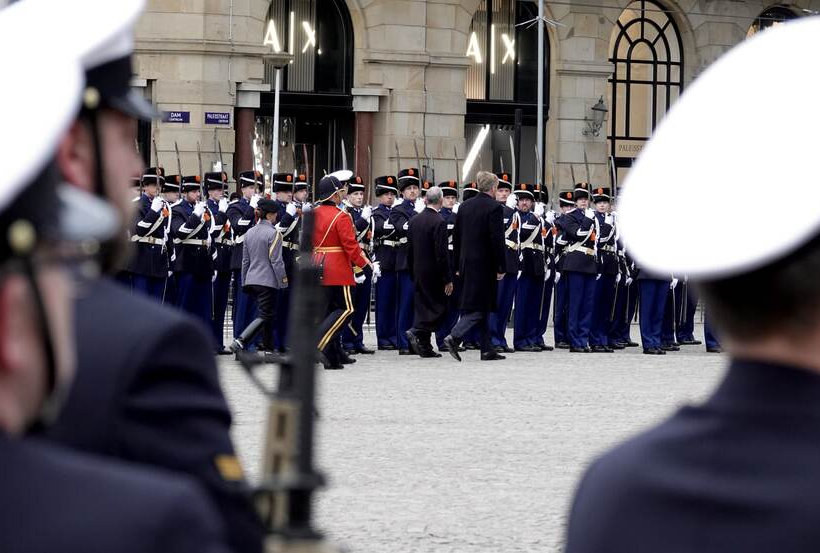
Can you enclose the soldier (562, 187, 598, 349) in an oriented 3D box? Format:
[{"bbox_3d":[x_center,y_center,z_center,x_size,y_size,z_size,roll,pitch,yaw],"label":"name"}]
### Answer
[{"bbox_3d":[1.802,-0.089,38.500,0.500,1.786,0.400,-1,2,-35],"label":"soldier"}]

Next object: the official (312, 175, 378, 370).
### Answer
[{"bbox_3d":[-0.626,-0.038,34.500,0.620,1.817,0.540,-1,2,-32],"label":"official"}]

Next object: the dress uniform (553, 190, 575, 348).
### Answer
[{"bbox_3d":[1.710,-0.069,40.300,0.500,1.732,0.380,-1,2,-32],"label":"dress uniform"}]

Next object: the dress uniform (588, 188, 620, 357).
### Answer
[{"bbox_3d":[2.033,-0.069,38.700,0.500,1.753,0.380,-1,1,-25],"label":"dress uniform"}]

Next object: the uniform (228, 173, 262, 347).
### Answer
[{"bbox_3d":[-1.733,-0.158,38.600,0.520,1.906,0.400,-1,2,-35],"label":"uniform"}]

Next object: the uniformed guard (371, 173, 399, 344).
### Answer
[{"bbox_3d":[-0.251,-0.139,39.200,0.520,1.872,0.400,-1,2,-30],"label":"uniformed guard"}]

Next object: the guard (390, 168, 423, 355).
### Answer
[{"bbox_3d":[-0.026,-0.154,38.200,0.520,1.944,0.400,-1,2,-32],"label":"guard"}]

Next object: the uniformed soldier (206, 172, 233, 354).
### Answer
[{"bbox_3d":[-2.031,-0.142,38.465,0.500,1.900,0.400,-1,1,-33],"label":"uniformed soldier"}]

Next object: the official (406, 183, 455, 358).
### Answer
[{"bbox_3d":[0.180,-0.039,35.700,0.500,1.675,0.520,-1,2,-40],"label":"official"}]

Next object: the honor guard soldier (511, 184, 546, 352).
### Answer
[{"bbox_3d":[1.261,-0.092,38.687,0.500,1.780,0.400,-1,1,-25],"label":"honor guard soldier"}]

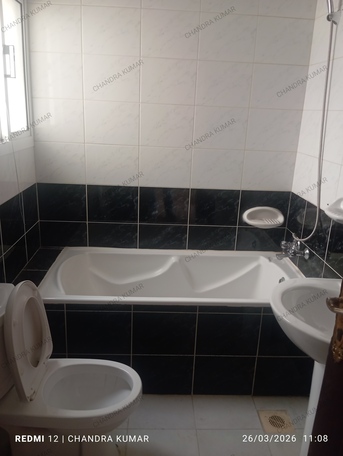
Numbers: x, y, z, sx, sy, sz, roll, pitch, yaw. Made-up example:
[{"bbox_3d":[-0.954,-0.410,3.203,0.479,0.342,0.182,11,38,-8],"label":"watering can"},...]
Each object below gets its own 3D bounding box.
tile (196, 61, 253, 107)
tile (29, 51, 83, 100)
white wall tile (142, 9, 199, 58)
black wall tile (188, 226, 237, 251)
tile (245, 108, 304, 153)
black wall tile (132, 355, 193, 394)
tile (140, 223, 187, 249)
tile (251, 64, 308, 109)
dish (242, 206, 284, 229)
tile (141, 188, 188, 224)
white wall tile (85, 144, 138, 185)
[{"bbox_3d":[0.311,-0.855,2.199,0.330,0.250,0.012,2,16,-3],"label":"tile"},{"bbox_3d":[-0.663,-0.882,2.149,0.301,0.250,0.012,2,16,-3],"label":"tile"},{"bbox_3d":[-0.005,-1.101,2.110,0.330,0.251,0.010,2,16,-3],"label":"white wall tile"},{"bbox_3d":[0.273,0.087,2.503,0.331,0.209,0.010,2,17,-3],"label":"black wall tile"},{"bbox_3d":[0.631,-0.605,2.284,0.332,0.250,0.012,2,16,-3],"label":"tile"},{"bbox_3d":[-0.050,0.788,1.984,0.331,0.251,0.010,2,17,-3],"label":"black wall tile"},{"bbox_3d":[-0.058,0.063,2.462,0.330,0.173,0.010,2,16,-3],"label":"tile"},{"bbox_3d":[0.646,-0.851,2.226,0.331,0.252,0.010,2,17,-3],"label":"tile"},{"bbox_3d":[0.594,-0.058,2.376,0.268,0.127,0.110,2,16,-3],"label":"dish"},{"bbox_3d":[-0.049,-0.141,2.402,0.330,0.249,0.010,2,16,-3],"label":"tile"},{"bbox_3d":[-0.372,-0.396,2.330,0.331,0.252,0.010,2,17,-3],"label":"white wall tile"}]

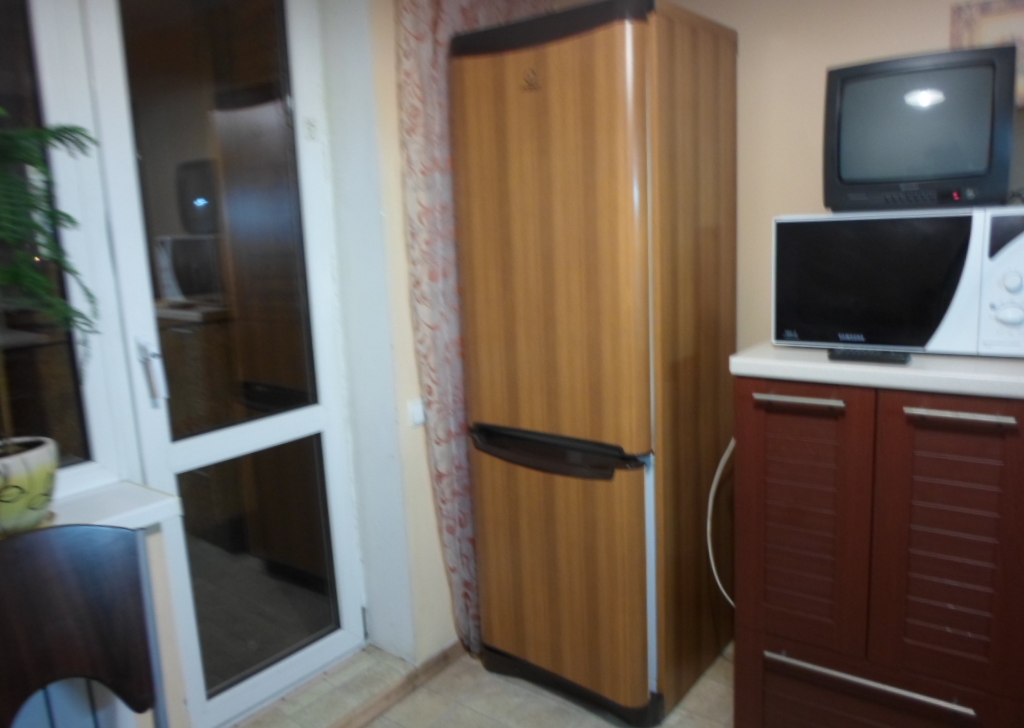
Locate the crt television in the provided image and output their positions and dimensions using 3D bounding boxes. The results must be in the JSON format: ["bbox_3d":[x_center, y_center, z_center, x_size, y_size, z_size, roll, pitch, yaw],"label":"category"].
[{"bbox_3d":[0.928,-0.511,1.711,0.341,0.313,0.355,3,12,28],"label":"crt television"}]

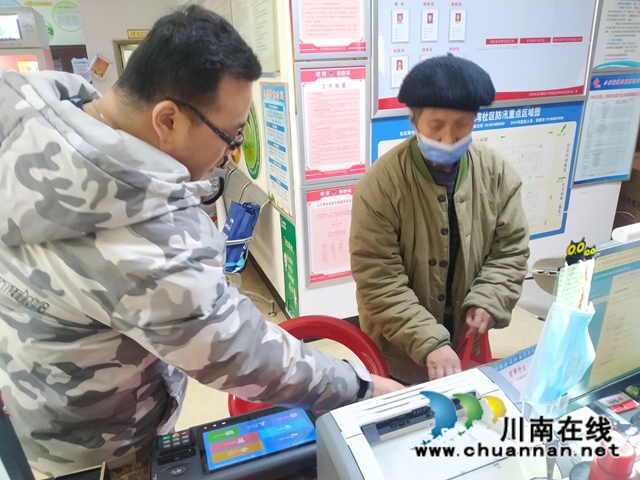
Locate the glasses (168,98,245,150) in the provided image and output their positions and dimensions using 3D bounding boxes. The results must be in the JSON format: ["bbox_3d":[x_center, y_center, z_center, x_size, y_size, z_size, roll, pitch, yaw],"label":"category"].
[{"bbox_3d":[-0.189,-0.167,0.627,0.138,0.046,0.142,38,0,-27],"label":"glasses"}]

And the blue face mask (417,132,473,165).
[{"bbox_3d":[0.330,-0.235,1.165,0.140,0.090,0.080,0,39,7],"label":"blue face mask"}]

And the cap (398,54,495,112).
[{"bbox_3d":[0.331,-0.406,1.160,0.250,0.135,0.265,0,35,7],"label":"cap"}]

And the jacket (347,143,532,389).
[{"bbox_3d":[0.350,0.063,1.300,0.520,0.750,0.420,0,24,7],"label":"jacket"}]

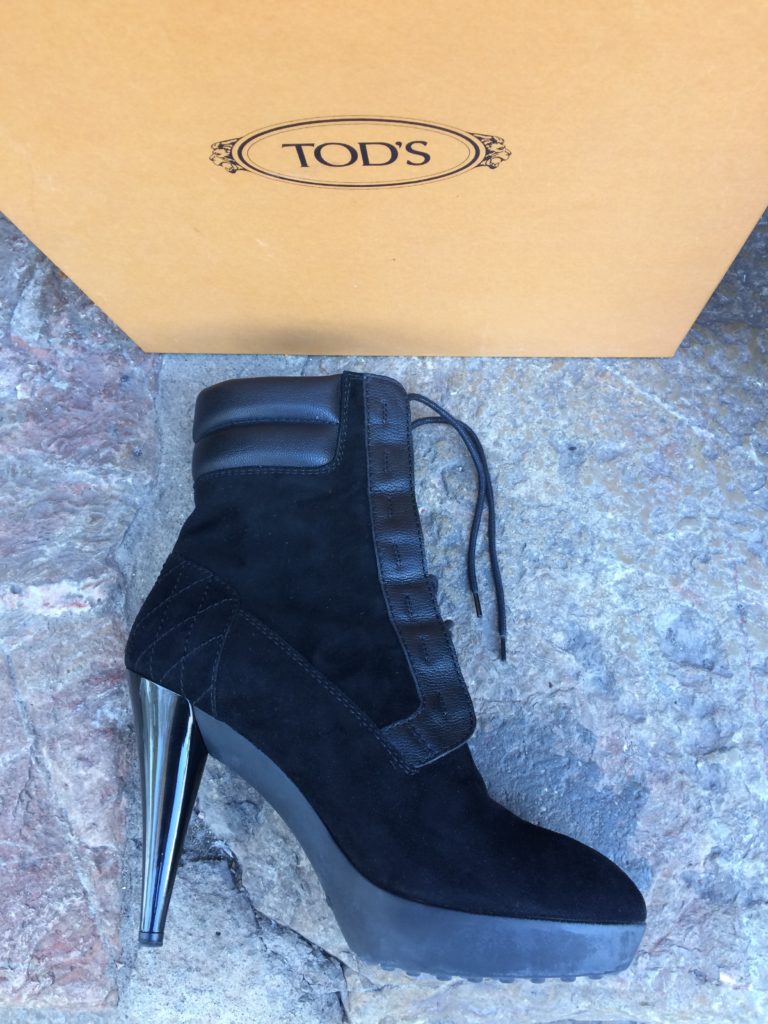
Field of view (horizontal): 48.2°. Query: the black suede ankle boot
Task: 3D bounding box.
[{"bbox_3d":[-0.003,0.066,0.382,0.233,0.090,0.249,1,80,6],"label":"black suede ankle boot"}]

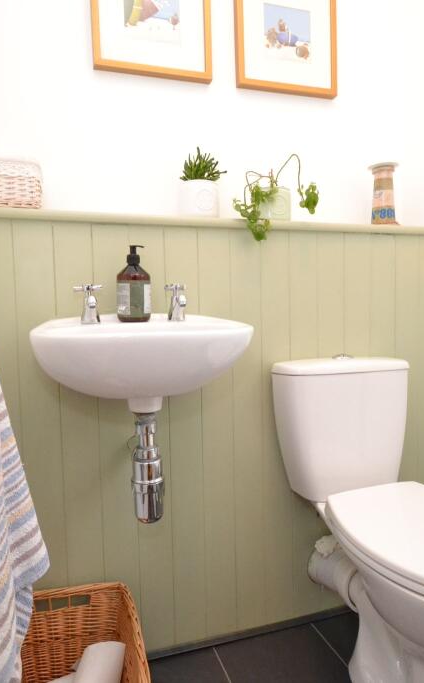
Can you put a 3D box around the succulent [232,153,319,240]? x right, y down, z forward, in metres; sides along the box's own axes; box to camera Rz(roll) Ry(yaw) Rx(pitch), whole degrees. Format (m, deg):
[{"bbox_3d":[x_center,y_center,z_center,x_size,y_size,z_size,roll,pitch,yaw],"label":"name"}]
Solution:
[{"bbox_3d":[0.171,-0.380,1.133,0.252,0.241,0.145,-2,4,-16],"label":"succulent"}]

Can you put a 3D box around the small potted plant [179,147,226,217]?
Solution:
[{"bbox_3d":[-0.022,-0.404,1.100,0.130,0.192,0.110,-2,4,-16],"label":"small potted plant"}]

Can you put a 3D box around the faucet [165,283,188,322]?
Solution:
[{"bbox_3d":[-0.079,-0.090,0.970,0.048,0.086,0.095,-2,4,-16],"label":"faucet"}]

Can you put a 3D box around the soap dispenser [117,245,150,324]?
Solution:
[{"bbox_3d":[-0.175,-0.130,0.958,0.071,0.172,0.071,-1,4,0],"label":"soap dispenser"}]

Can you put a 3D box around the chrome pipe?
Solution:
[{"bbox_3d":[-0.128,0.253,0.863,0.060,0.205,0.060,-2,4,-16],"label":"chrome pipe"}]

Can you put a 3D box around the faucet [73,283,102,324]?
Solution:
[{"bbox_3d":[-0.265,-0.083,0.916,0.062,0.086,0.100,-2,4,-16],"label":"faucet"}]

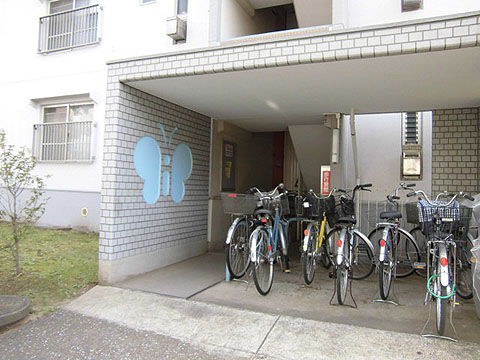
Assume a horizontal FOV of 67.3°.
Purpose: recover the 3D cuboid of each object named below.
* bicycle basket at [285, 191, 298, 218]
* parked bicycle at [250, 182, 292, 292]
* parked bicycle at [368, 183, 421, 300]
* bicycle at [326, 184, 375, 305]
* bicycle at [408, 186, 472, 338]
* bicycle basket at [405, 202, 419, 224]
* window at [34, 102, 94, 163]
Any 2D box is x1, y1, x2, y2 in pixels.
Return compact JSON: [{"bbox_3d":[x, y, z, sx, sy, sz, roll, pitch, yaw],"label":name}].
[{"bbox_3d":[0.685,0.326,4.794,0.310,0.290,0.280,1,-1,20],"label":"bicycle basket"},{"bbox_3d":[0.463,0.611,4.091,0.580,1.100,1.770,1,-1,19],"label":"parked bicycle"},{"bbox_3d":[1.592,0.636,3.926,0.630,1.120,1.680,1,-1,26],"label":"parked bicycle"},{"bbox_3d":[1.114,0.621,3.760,0.620,1.110,1.680,1,-1,21],"label":"bicycle"},{"bbox_3d":[1.730,0.643,3.155,0.600,1.080,1.770,1,-1,26],"label":"bicycle"},{"bbox_3d":[2.124,0.410,4.413,0.270,0.260,0.340,2,-1,12],"label":"bicycle basket"},{"bbox_3d":[-4.000,-1.065,8.169,1.760,1.320,0.180,1,-1,24],"label":"window"}]

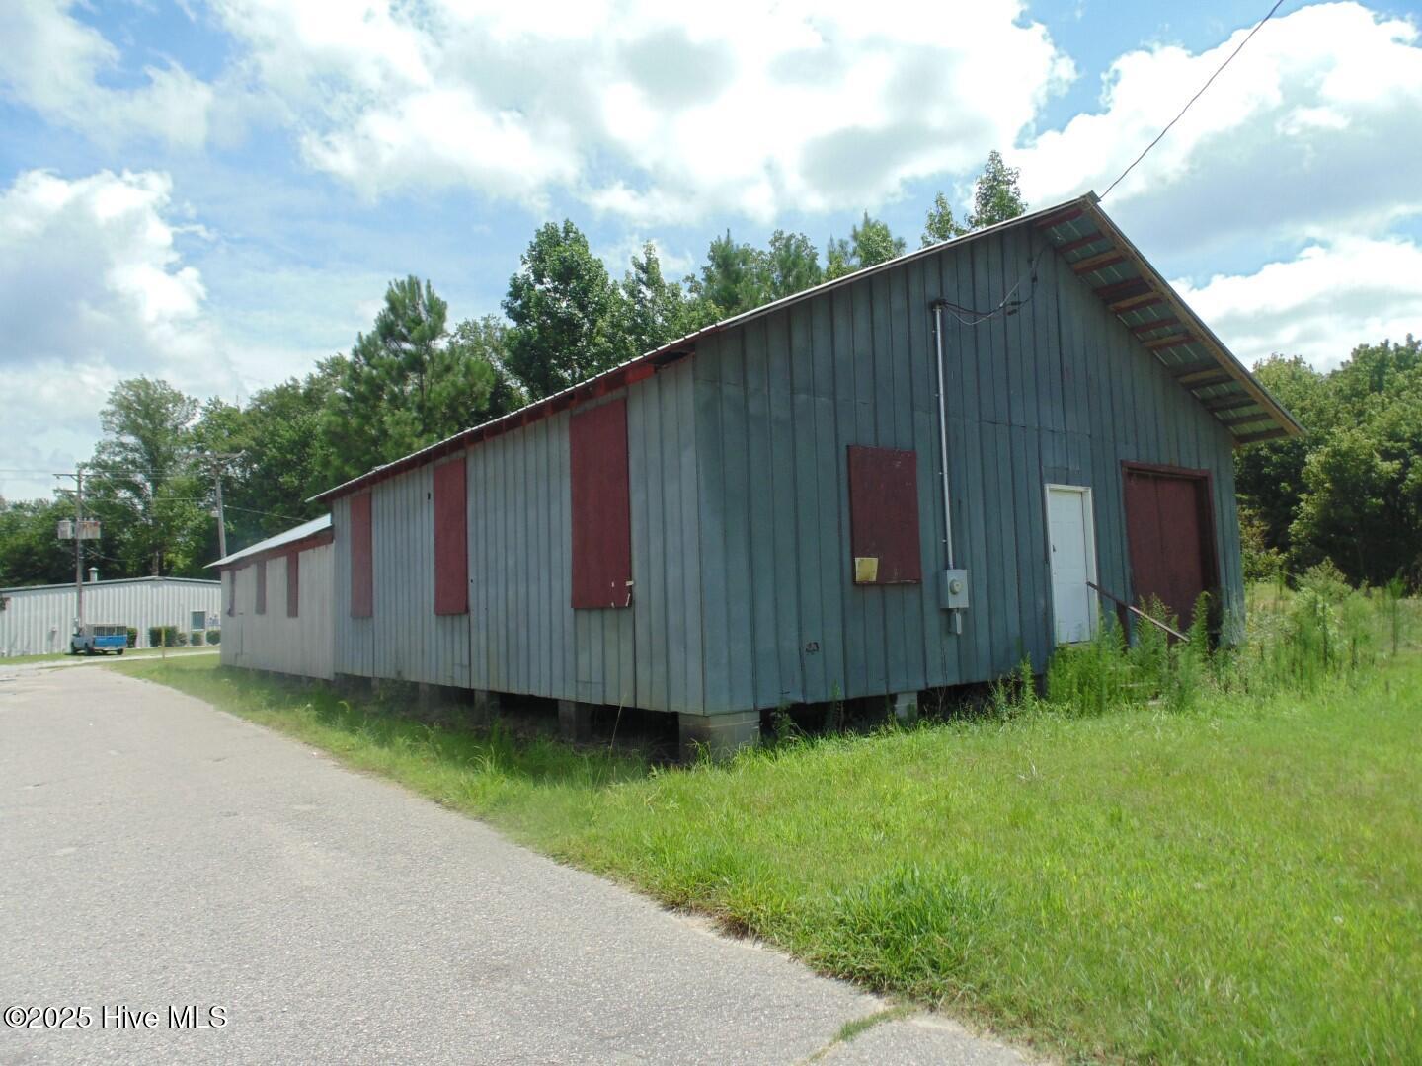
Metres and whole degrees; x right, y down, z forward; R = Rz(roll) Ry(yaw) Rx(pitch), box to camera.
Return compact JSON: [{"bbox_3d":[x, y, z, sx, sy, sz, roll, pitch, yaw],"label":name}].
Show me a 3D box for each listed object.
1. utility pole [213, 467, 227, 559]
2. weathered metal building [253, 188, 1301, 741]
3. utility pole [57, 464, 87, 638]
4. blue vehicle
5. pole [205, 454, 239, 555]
[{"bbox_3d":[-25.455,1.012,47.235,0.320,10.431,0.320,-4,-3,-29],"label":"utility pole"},{"bbox_3d":[-2.234,-0.037,20.269,11.970,6.400,23.482,2,-6,-38],"label":"weathered metal building"},{"bbox_3d":[-37.540,1.666,53.944,2.300,10.995,0.700,1,-6,-35],"label":"utility pole"},{"bbox_3d":[-35.061,6.092,51.783,4.400,1.660,1.640,-6,-6,41],"label":"blue vehicle"},{"bbox_3d":[-25.455,1.012,47.235,2.300,10.431,0.400,-4,-3,-29],"label":"pole"}]

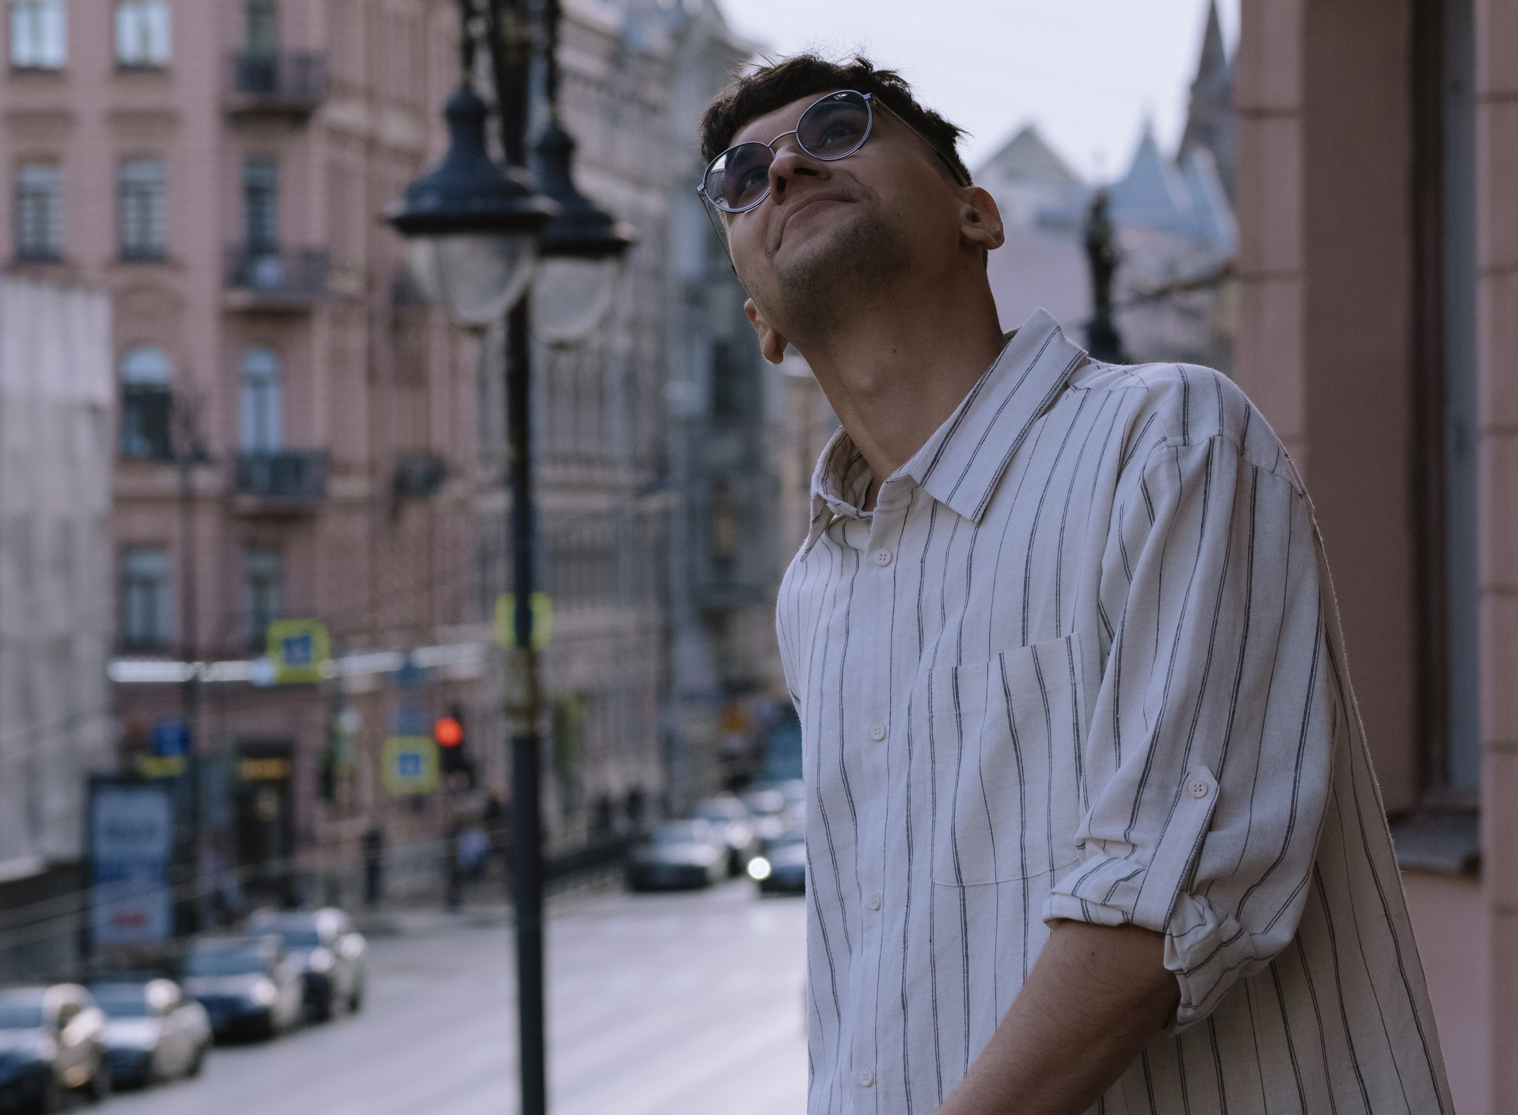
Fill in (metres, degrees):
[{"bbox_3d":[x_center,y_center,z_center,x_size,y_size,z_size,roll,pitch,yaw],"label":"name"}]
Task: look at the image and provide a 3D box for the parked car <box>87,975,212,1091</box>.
[{"bbox_3d":[-10.157,7.483,112.670,1.800,1.500,4.500,0,0,5],"label":"parked car"}]

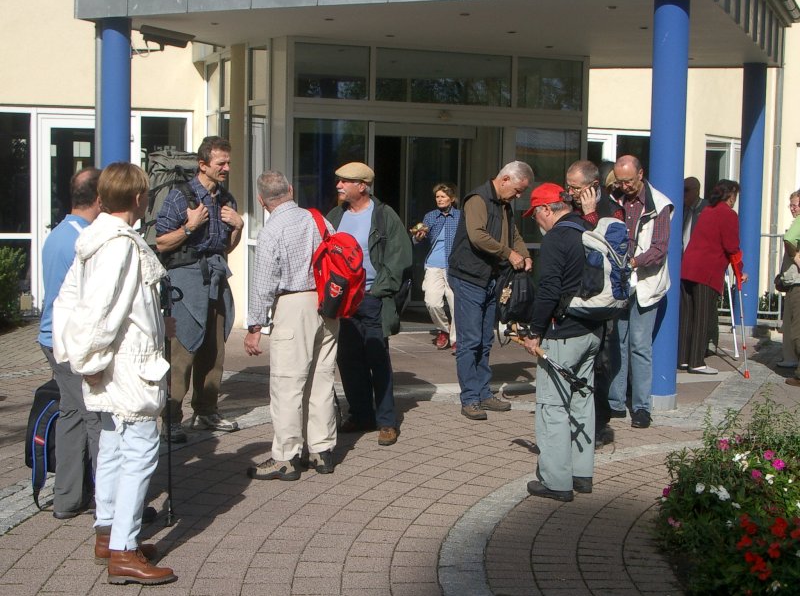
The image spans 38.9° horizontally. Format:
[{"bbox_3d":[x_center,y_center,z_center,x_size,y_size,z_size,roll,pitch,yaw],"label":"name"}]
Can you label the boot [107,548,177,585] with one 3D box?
[{"bbox_3d":[-1.033,1.059,4.523,0.285,0.155,0.110,0,5,-10],"label":"boot"}]

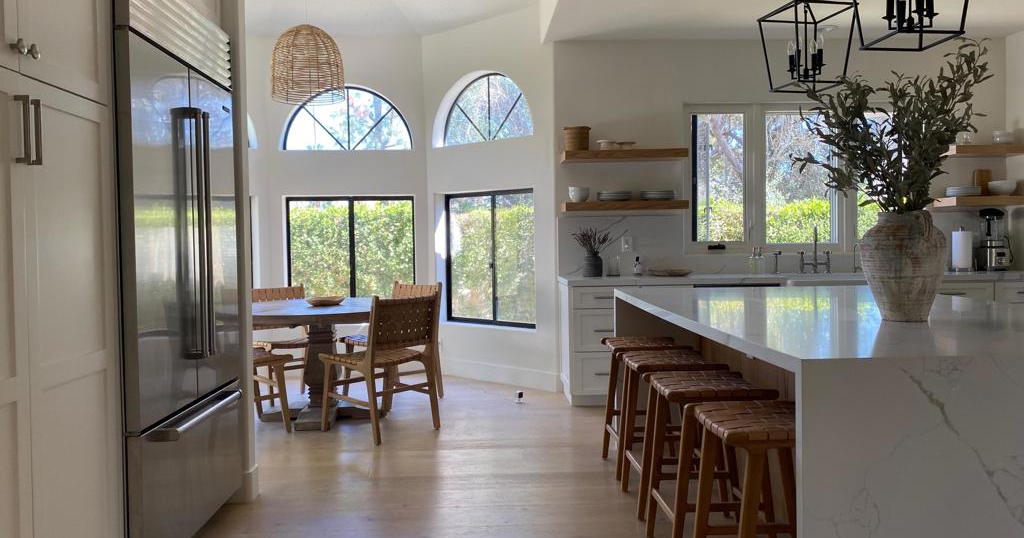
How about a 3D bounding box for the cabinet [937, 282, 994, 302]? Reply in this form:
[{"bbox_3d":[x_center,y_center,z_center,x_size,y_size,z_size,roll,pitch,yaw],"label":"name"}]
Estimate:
[{"bbox_3d":[3.242,0.502,5.986,0.660,0.880,0.610,-1,2,-3],"label":"cabinet"}]

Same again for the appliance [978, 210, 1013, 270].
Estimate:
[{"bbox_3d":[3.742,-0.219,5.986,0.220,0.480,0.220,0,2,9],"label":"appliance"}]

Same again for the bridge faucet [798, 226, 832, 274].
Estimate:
[{"bbox_3d":[2.349,-0.150,5.890,0.265,0.360,0.230,-1,2,-3],"label":"bridge faucet"}]

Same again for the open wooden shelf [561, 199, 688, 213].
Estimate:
[{"bbox_3d":[0.862,-0.480,5.894,0.920,0.063,0.295,-1,2,-3],"label":"open wooden shelf"}]

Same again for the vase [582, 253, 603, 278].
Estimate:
[{"bbox_3d":[0.599,-0.032,5.725,0.143,0.174,0.143,-1,2,-3],"label":"vase"}]

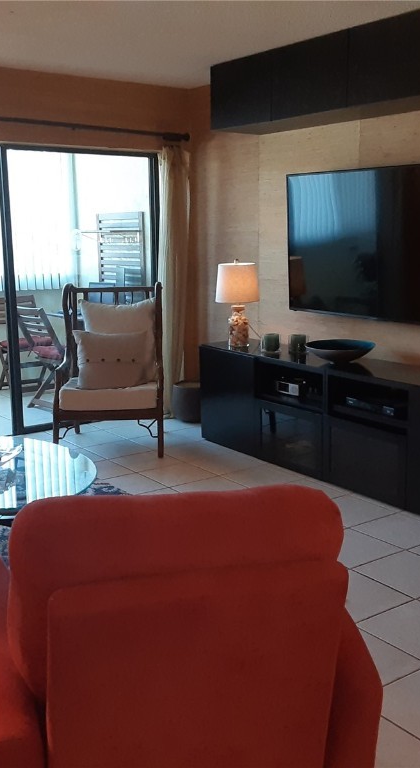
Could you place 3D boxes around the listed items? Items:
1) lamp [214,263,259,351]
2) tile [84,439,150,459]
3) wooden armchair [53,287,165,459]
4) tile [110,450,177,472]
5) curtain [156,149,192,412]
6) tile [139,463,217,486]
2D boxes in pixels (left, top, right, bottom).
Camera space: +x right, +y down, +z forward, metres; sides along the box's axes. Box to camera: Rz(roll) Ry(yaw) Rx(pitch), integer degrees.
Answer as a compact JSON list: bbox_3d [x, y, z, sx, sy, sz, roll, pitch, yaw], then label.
[{"bbox_3d":[0.185,-0.519,5.181,0.295,0.562,0.295,0,10,0],"label":"lamp"},{"bbox_3d":[-0.579,0.430,5.113,0.332,0.012,0.332,-7,12,-35],"label":"tile"},{"bbox_3d":[-0.634,-0.122,5.262,0.700,1.060,0.780,0,10,0],"label":"wooden armchair"},{"bbox_3d":[-0.389,0.483,4.928,0.337,0.010,0.337,-8,13,-35],"label":"tile"},{"bbox_3d":[-0.264,-0.732,5.969,0.280,1.970,0.140,-7,12,-35],"label":"curtain"},{"bbox_3d":[-0.184,0.533,4.654,0.337,0.010,0.337,-8,13,-35],"label":"tile"}]

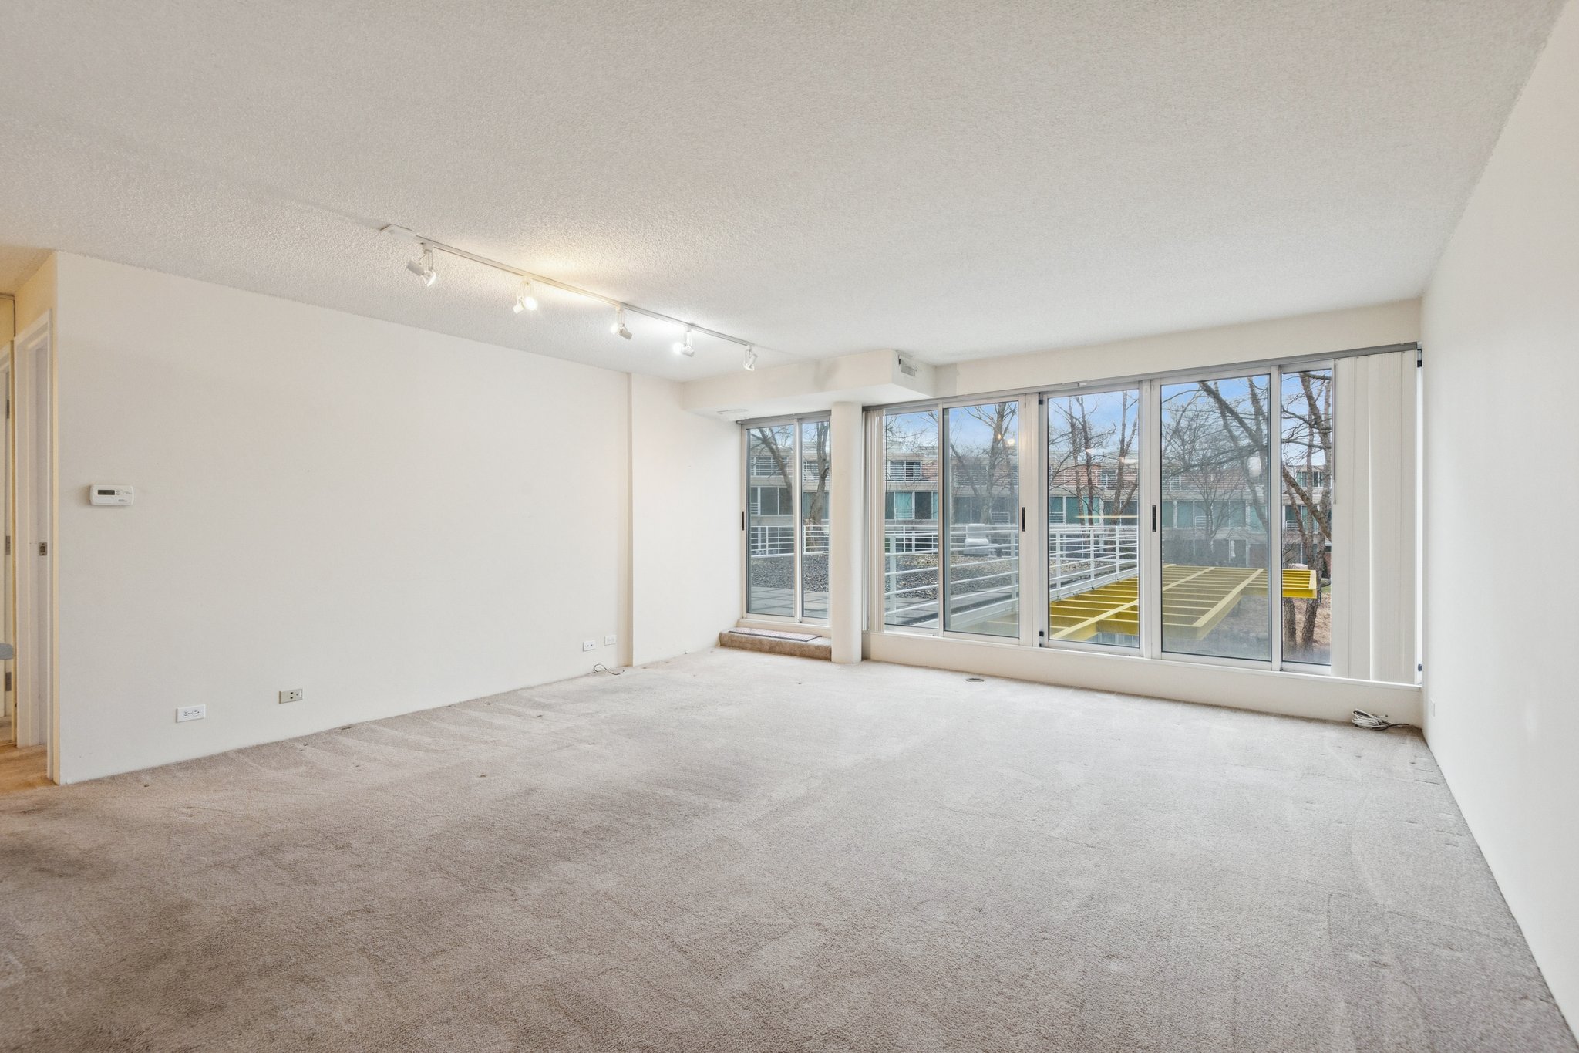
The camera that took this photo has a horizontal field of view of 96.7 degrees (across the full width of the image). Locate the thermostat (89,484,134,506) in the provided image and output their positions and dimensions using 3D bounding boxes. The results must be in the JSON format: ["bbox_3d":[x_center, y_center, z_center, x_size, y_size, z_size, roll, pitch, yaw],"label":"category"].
[{"bbox_3d":[-3.205,-0.145,3.325,0.031,0.092,0.147,0,0,37],"label":"thermostat"}]

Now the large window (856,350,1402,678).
[{"bbox_3d":[2.151,-0.064,5.104,3.609,1.960,0.114,0,0,37],"label":"large window"}]

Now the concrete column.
[{"bbox_3d":[0.498,0.045,6.078,0.268,2.253,0.268,0,0,0],"label":"concrete column"}]

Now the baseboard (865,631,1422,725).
[{"bbox_3d":[2.157,1.044,5.093,3.609,0.257,0.084,0,0,37],"label":"baseboard"}]

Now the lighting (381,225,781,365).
[{"bbox_3d":[-0.974,-1.164,3.949,0.227,0.209,2.462,0,0,37],"label":"lighting"}]

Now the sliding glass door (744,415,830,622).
[{"bbox_3d":[0.065,-0.062,6.663,1.291,1.996,0.107,0,0,37],"label":"sliding glass door"}]

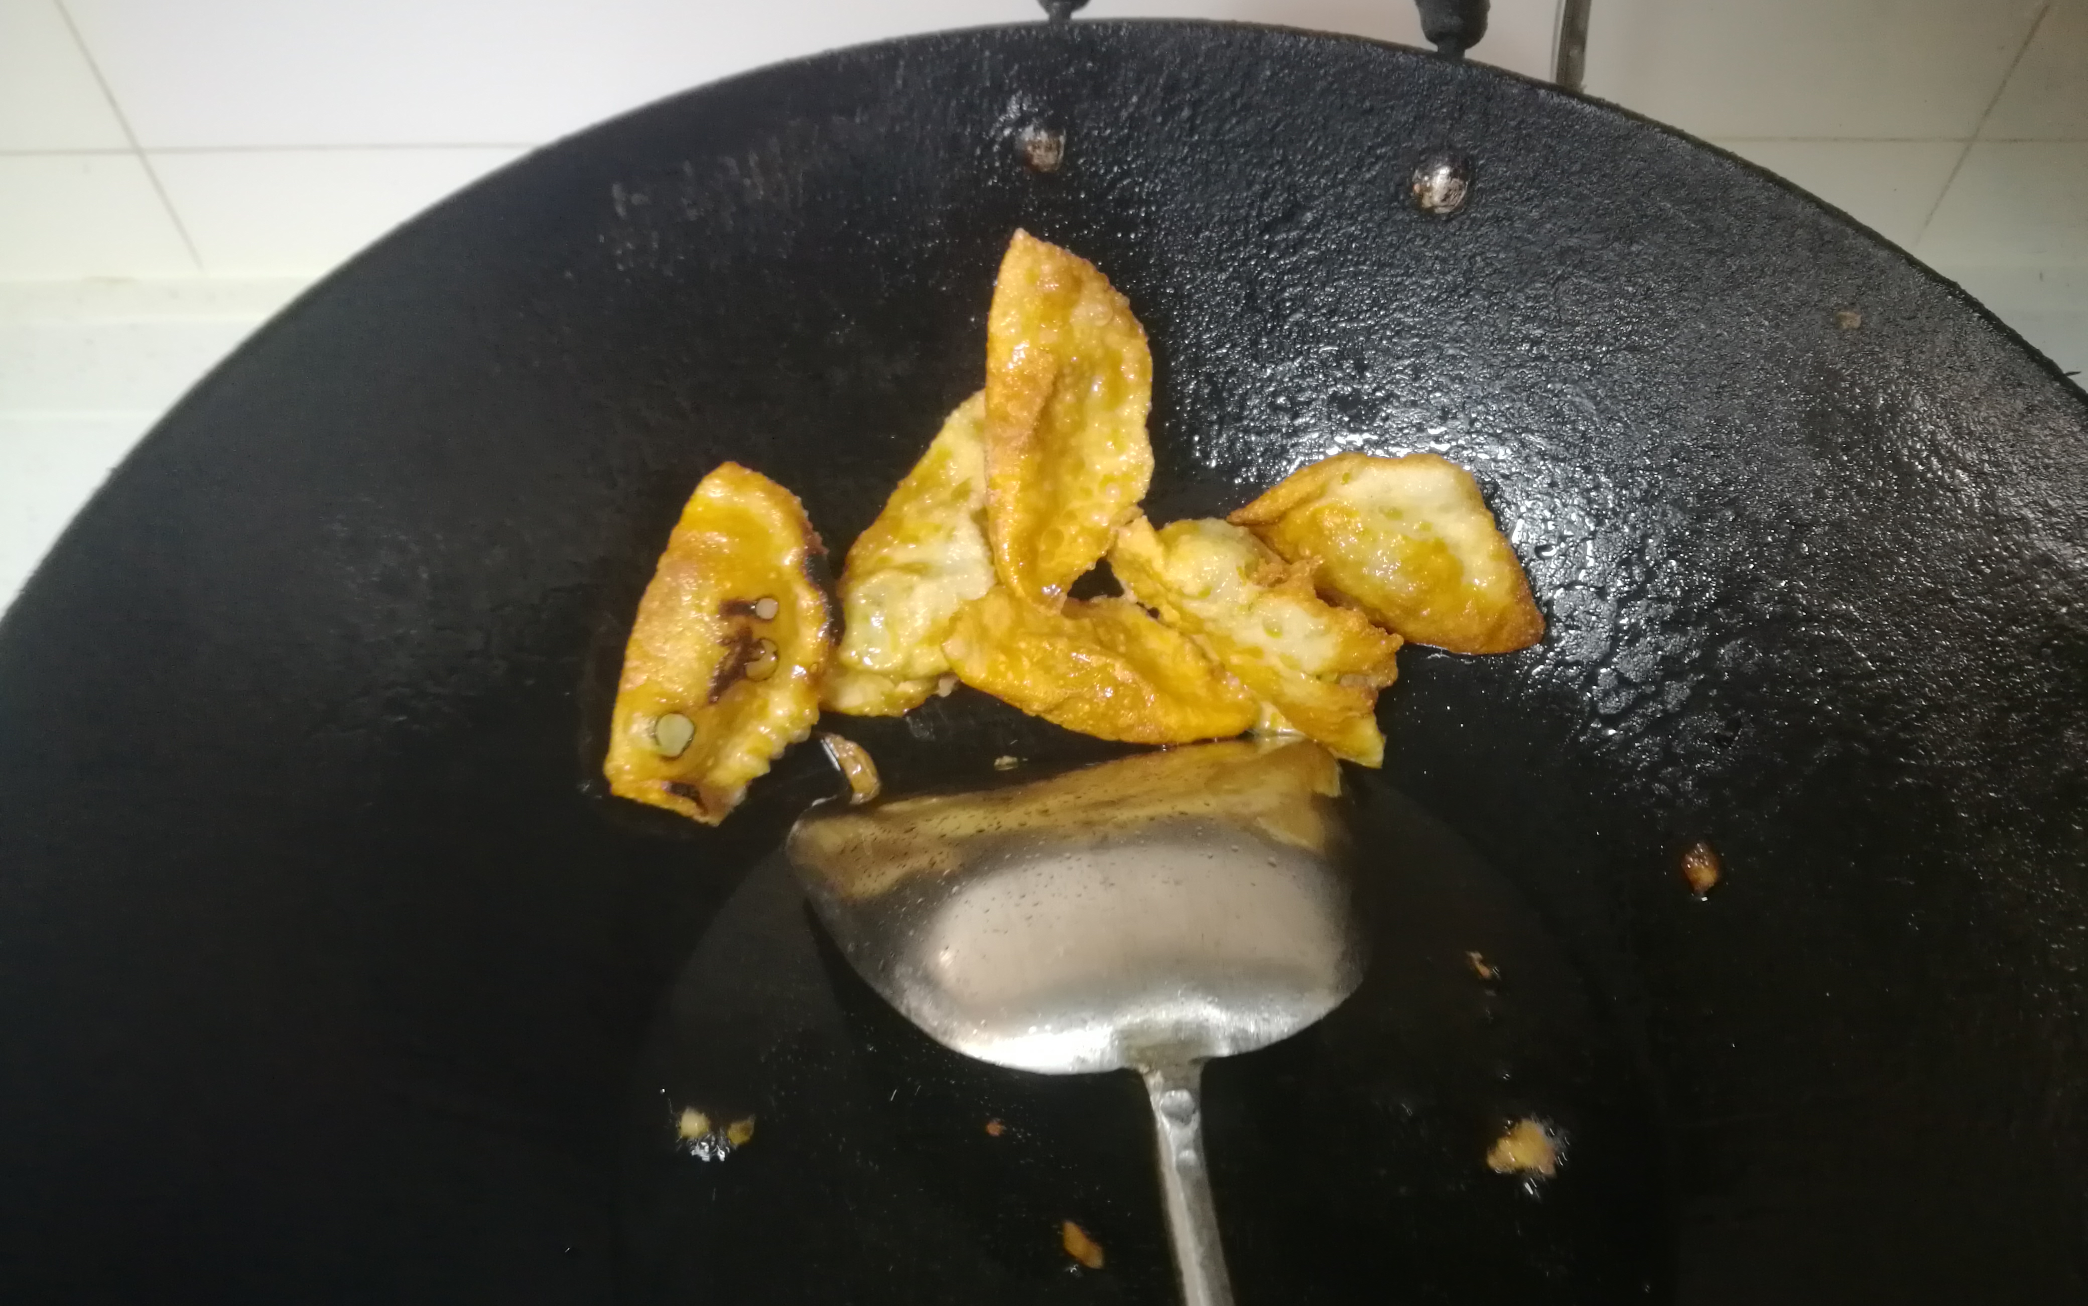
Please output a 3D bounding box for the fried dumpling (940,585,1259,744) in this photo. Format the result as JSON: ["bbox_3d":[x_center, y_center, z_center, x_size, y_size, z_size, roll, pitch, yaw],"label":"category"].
[{"bbox_3d":[0.012,0.003,0.328,0.067,0.018,0.032,16,69,7],"label":"fried dumpling"}]

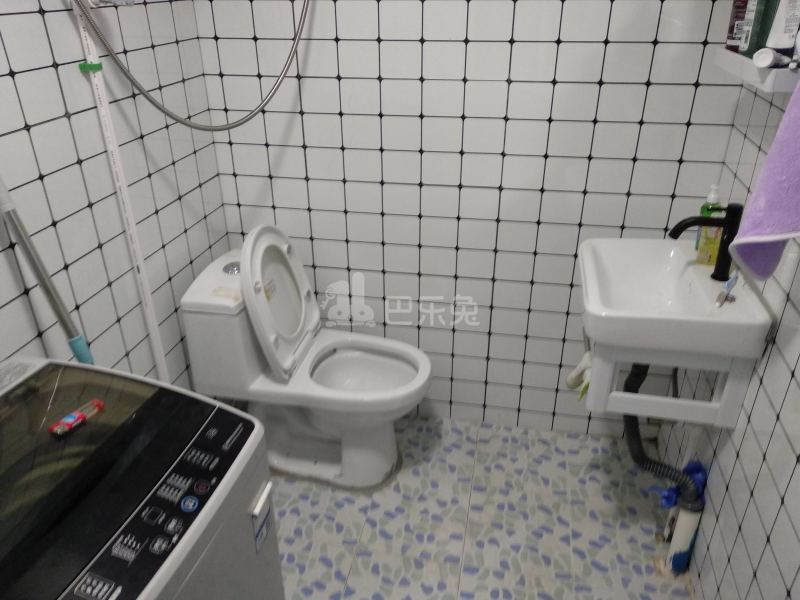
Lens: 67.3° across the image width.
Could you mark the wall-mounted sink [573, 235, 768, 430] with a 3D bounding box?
[{"bbox_3d":[0.622,0.068,1.500,0.370,0.300,0.460,6,28,11],"label":"wall-mounted sink"}]

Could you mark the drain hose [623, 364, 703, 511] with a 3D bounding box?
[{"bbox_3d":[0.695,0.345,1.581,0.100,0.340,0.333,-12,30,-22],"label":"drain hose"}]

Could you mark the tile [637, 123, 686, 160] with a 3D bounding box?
[{"bbox_3d":[0.711,-0.429,1.637,0.117,0.098,0.010,5,28,10],"label":"tile"}]

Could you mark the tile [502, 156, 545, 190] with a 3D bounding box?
[{"bbox_3d":[0.361,-0.371,1.753,0.119,0.100,0.010,5,28,10],"label":"tile"}]

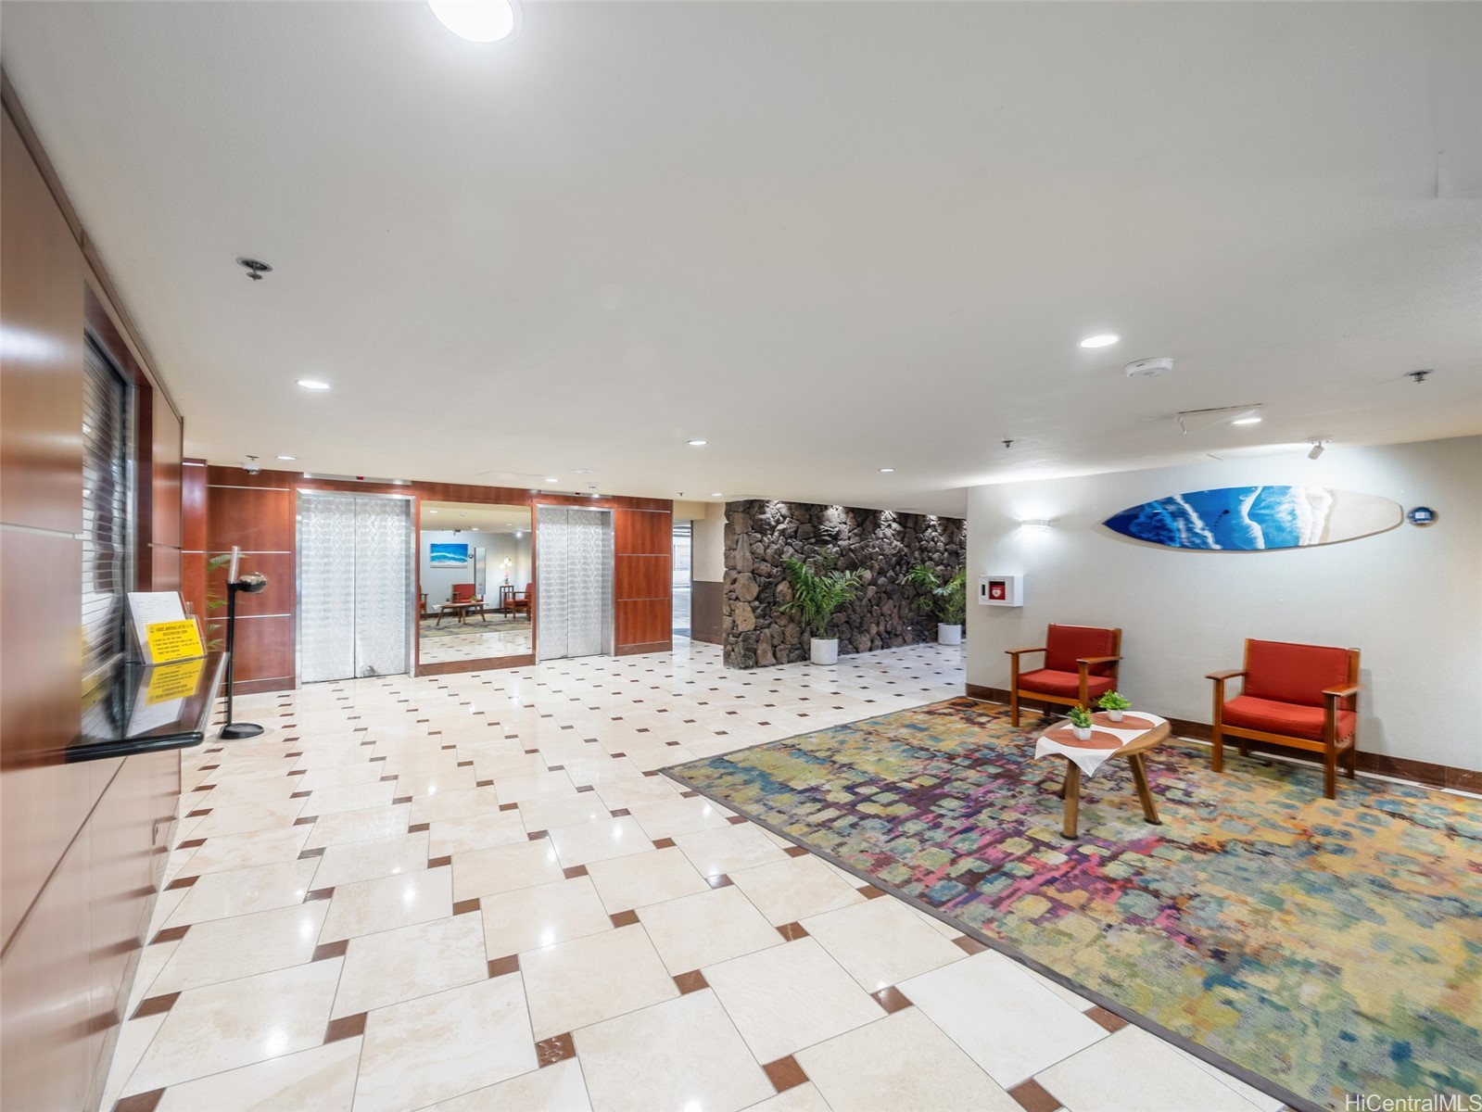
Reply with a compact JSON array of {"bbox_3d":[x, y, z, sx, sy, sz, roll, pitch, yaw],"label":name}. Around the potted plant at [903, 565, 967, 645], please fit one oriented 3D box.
[{"bbox_3d":[3.475,0.822,10.146,1.200,1.400,1.100,1,0,-38],"label":"potted plant"}]

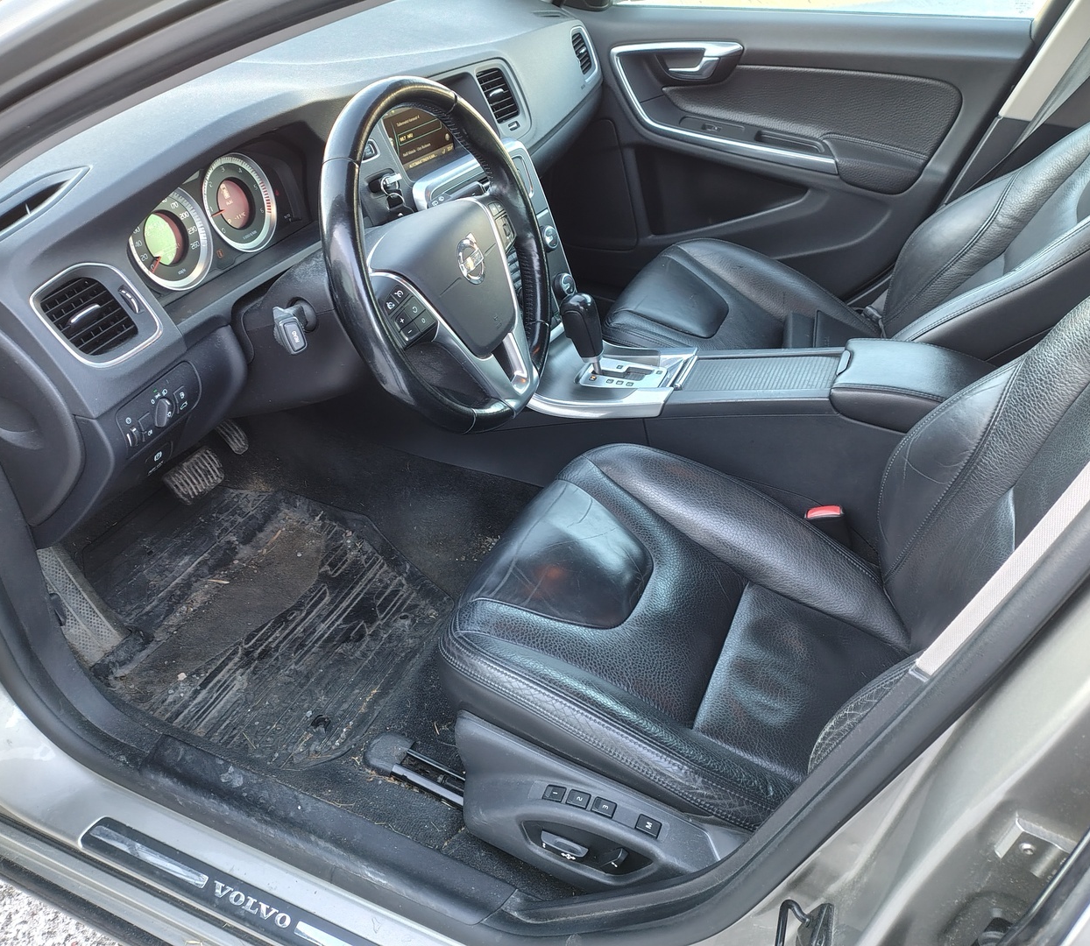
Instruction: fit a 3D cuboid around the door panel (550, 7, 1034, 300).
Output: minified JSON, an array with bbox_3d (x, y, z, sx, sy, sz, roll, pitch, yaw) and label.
[{"bbox_3d":[0.409,-0.646,1.842,0.900,0.580,0.150,15,41,18],"label":"door panel"}]

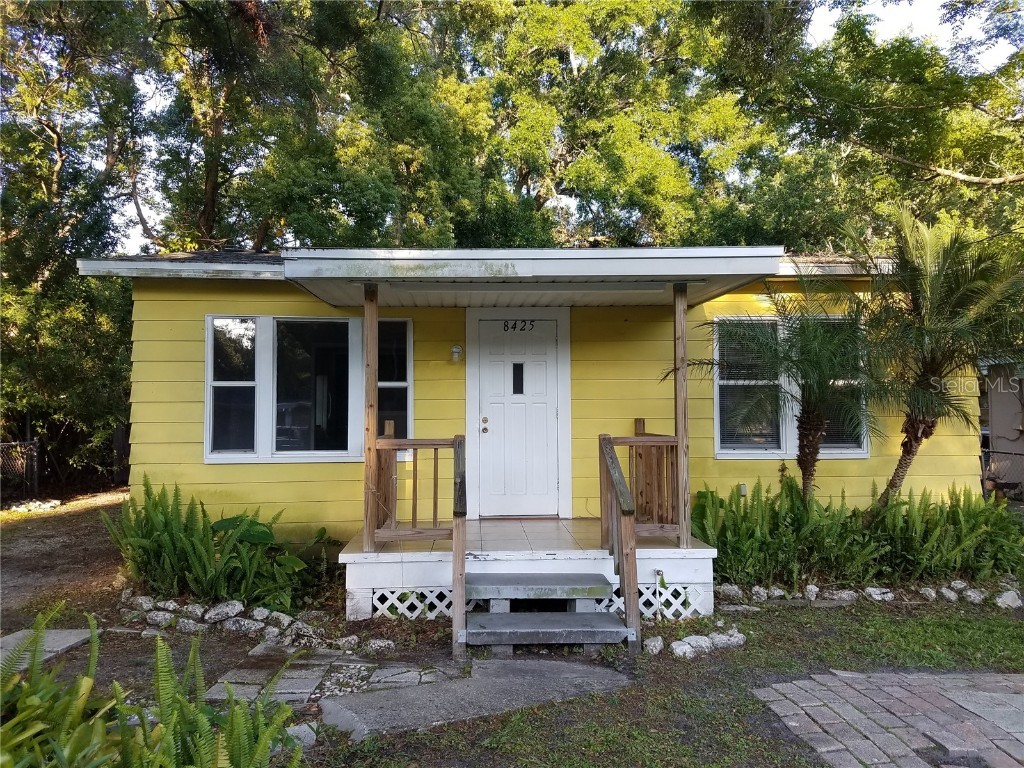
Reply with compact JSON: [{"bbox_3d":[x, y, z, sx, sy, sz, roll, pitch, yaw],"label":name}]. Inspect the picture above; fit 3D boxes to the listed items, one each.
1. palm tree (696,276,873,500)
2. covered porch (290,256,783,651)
[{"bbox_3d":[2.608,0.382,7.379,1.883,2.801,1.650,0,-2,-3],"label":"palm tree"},{"bbox_3d":[0.141,0.487,6.815,3.740,3.010,2.360,0,-2,-3],"label":"covered porch"}]

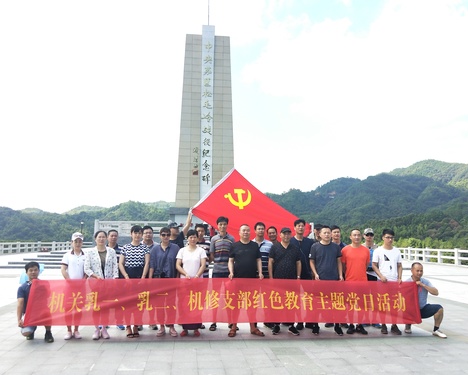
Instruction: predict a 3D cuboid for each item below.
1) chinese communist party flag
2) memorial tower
[{"bbox_3d":[0.315,0.480,6.500,1.750,1.150,0.200,41,-6,6],"label":"chinese communist party flag"},{"bbox_3d":[-2.598,-5.040,34.112,5.900,19.200,4.800,1,-8,-6],"label":"memorial tower"}]

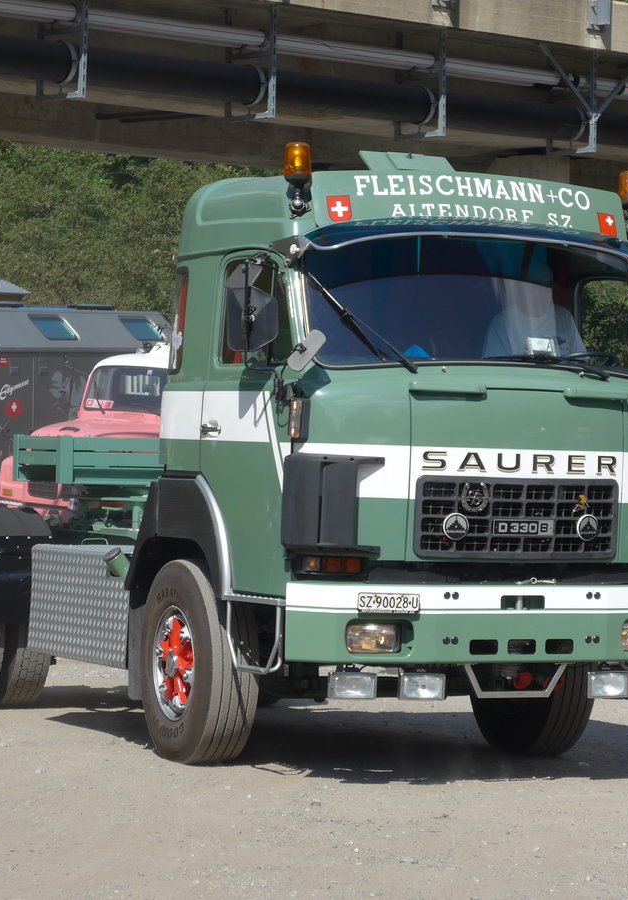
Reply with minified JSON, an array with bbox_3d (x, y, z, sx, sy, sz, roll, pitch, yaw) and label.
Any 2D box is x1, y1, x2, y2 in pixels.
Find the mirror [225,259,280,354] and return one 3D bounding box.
[{"bbox_3d":[-0.296,-0.690,14.998,0.265,0.460,0.140,1,0,7],"label":"mirror"}]

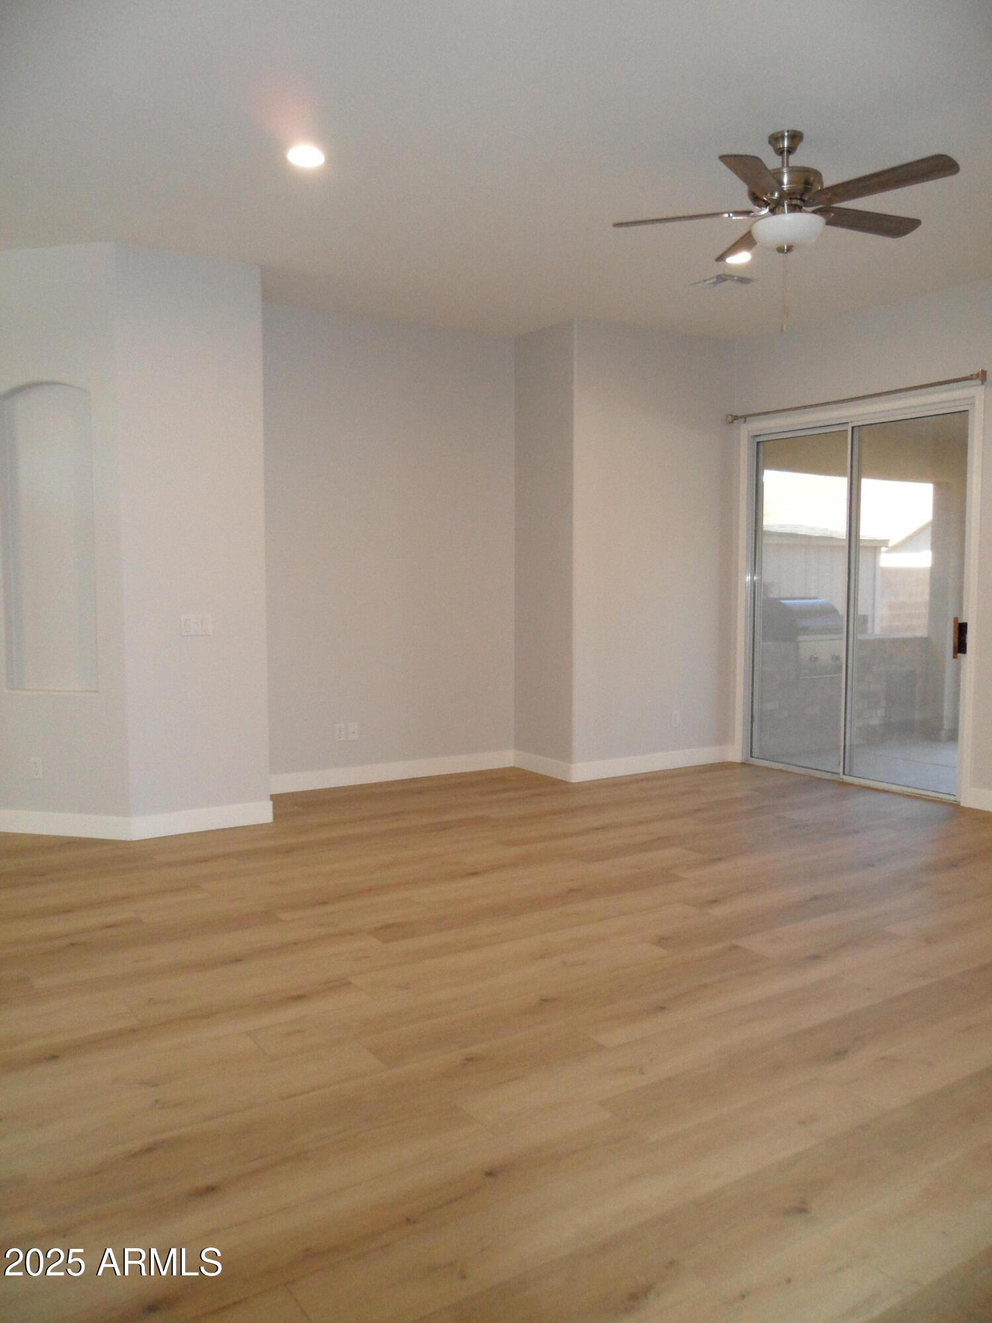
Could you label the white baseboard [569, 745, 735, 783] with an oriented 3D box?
[{"bbox_3d":[1.144,0.730,7.416,1.512,0.125,0.016,-3,5,-32],"label":"white baseboard"}]

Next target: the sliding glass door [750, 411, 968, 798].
[{"bbox_3d":[2.354,-0.388,6.925,0.100,2.391,1.724,-3,5,-32],"label":"sliding glass door"}]

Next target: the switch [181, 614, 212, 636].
[{"bbox_3d":[-1.607,-0.195,5.540,0.163,0.116,0.011,-3,6,-33],"label":"switch"}]

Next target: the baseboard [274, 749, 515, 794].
[{"bbox_3d":[-0.719,0.758,7.077,2.009,0.125,0.016,-3,5,-32],"label":"baseboard"}]

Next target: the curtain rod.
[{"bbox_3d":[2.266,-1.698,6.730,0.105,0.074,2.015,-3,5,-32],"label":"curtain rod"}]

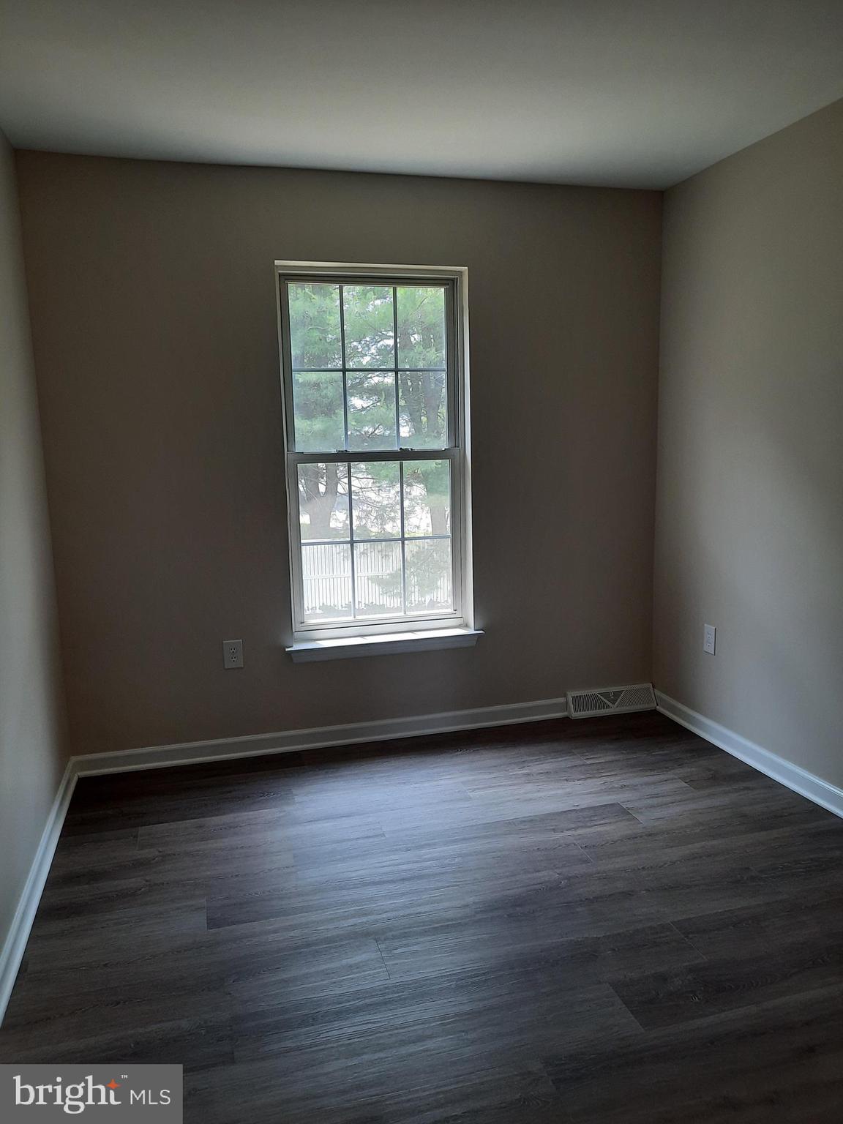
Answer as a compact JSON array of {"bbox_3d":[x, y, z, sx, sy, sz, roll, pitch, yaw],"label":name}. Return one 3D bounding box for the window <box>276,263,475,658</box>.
[{"bbox_3d":[-0.188,-0.454,3.555,0.827,1.606,0.104,-4,9,-15],"label":"window"}]

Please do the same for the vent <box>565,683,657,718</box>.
[{"bbox_3d":[0.935,0.682,3.970,0.452,0.111,0.060,-4,9,-15],"label":"vent"}]

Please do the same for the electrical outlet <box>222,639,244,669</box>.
[{"bbox_3d":[-0.798,0.394,3.454,0.077,0.120,0.009,-4,9,-15],"label":"electrical outlet"}]

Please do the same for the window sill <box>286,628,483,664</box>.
[{"bbox_3d":[-0.163,0.371,3.676,0.905,0.067,0.128,-4,9,-15],"label":"window sill"}]

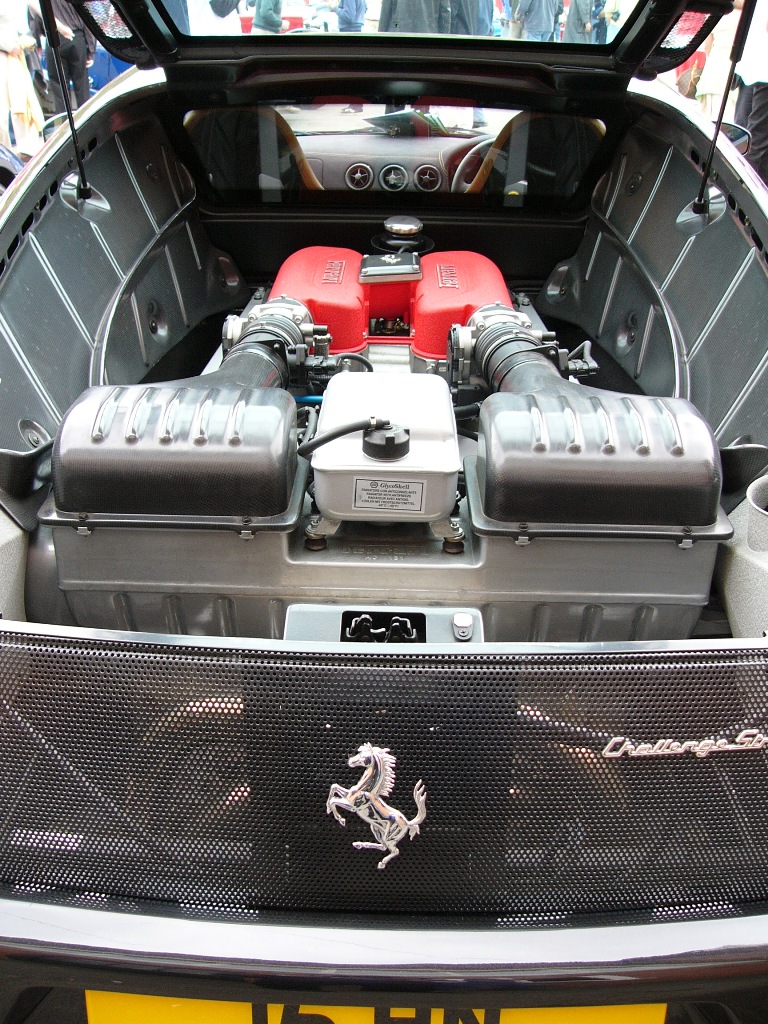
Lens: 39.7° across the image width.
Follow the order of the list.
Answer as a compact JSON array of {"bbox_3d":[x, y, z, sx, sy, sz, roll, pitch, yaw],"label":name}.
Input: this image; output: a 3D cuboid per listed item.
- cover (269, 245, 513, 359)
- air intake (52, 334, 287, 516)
[{"bbox_3d":[0.017,-0.369,1.817,0.394,0.108,0.350,1,28,0],"label":"cover"},{"bbox_3d":[-0.256,-0.123,1.396,0.290,0.127,0.290,1,28,0],"label":"air intake"}]

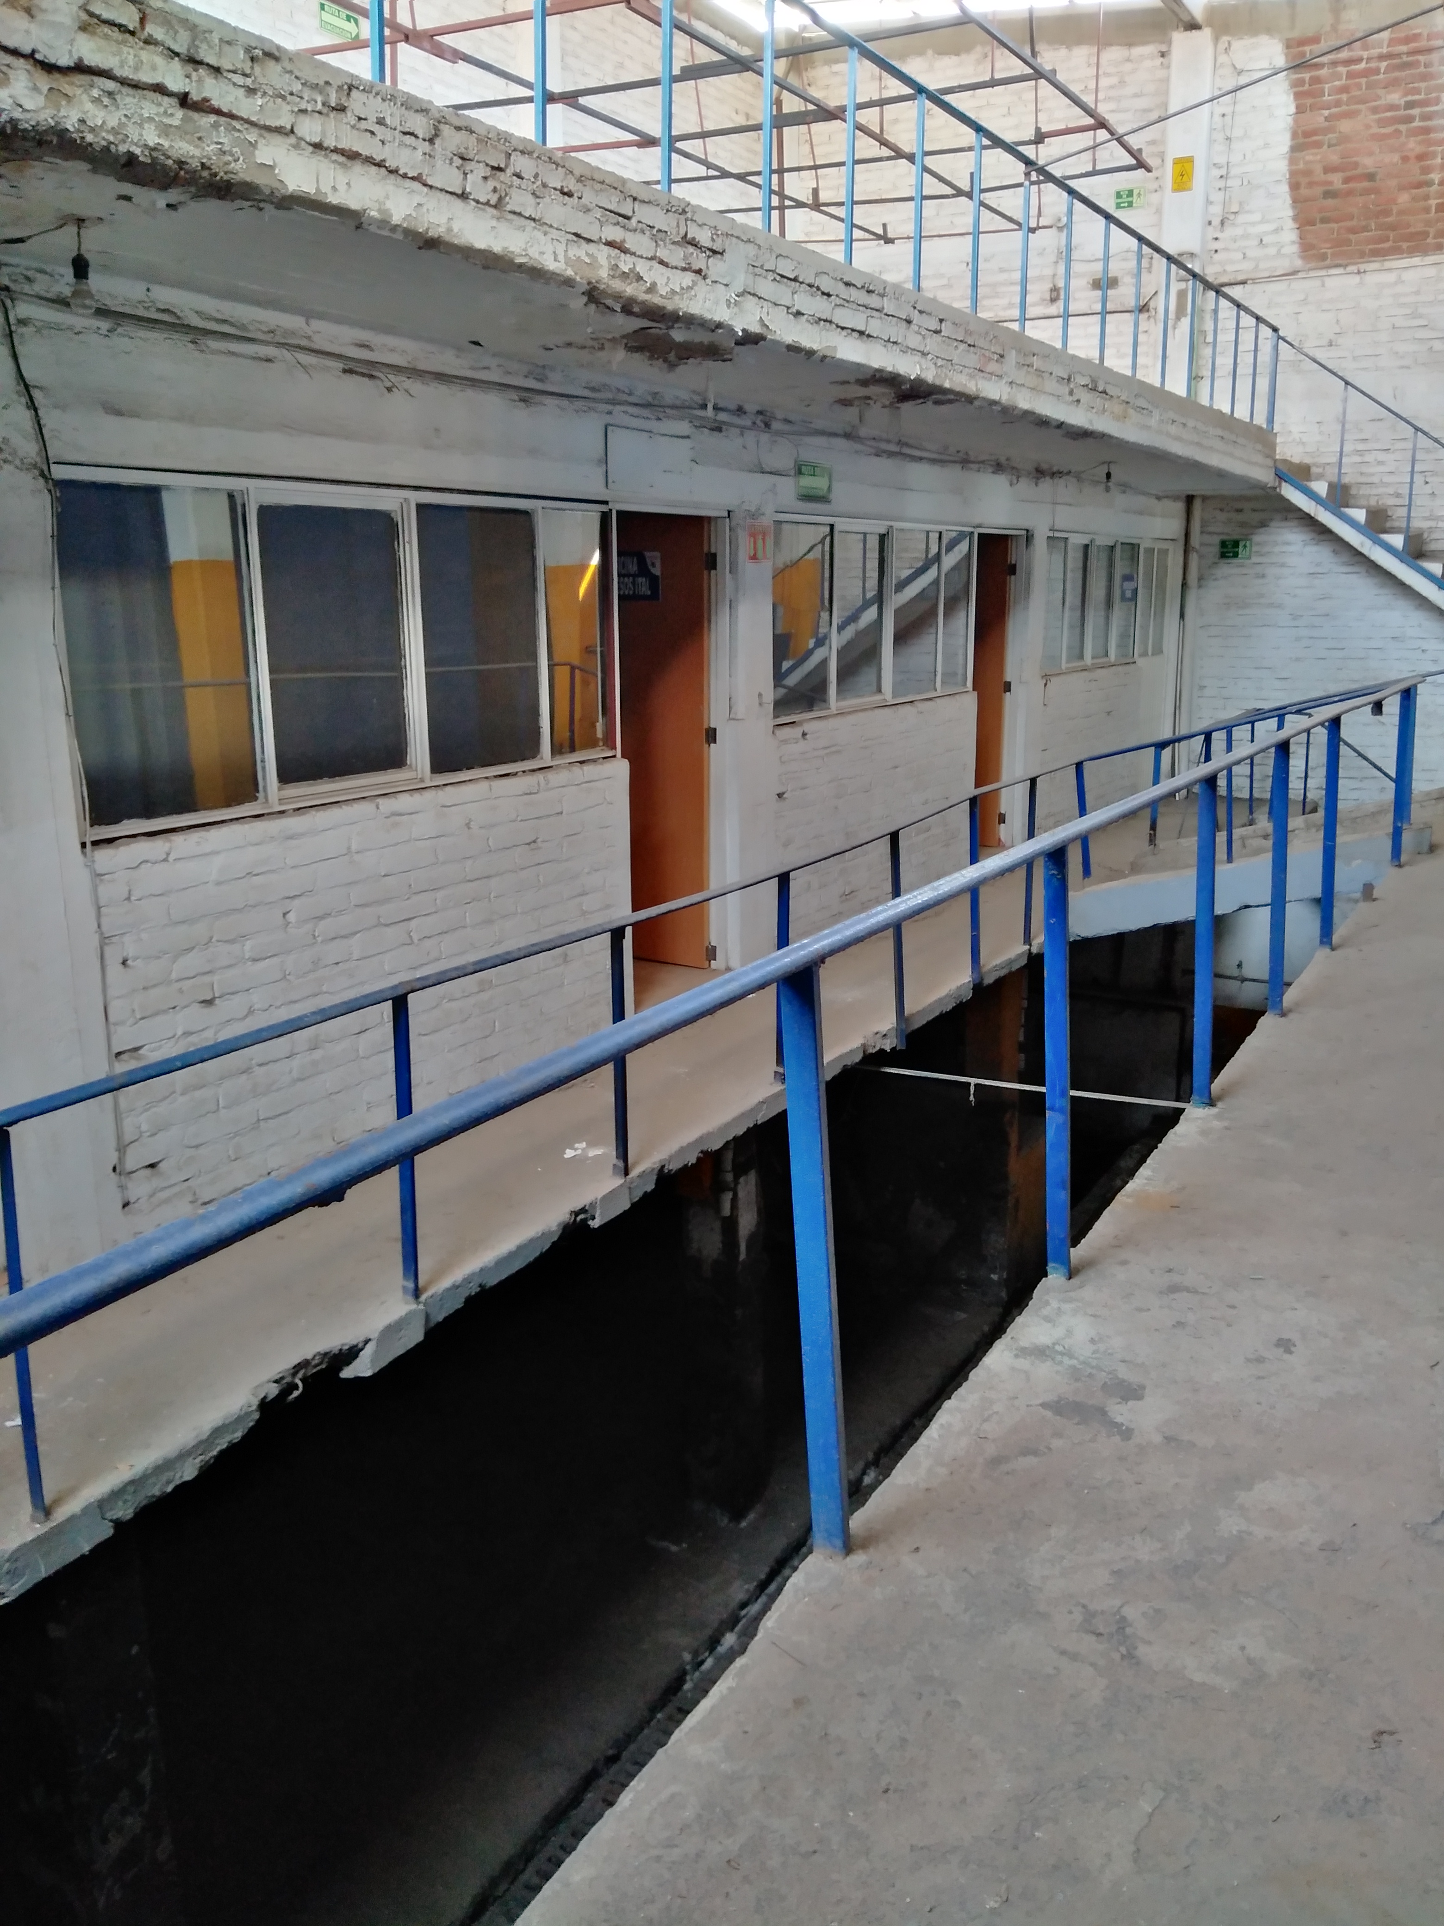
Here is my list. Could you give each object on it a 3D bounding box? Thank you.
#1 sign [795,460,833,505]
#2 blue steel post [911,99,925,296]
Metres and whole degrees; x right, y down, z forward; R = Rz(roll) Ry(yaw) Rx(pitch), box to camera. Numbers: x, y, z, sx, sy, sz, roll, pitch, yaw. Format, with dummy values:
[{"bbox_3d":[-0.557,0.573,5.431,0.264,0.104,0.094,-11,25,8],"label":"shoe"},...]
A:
[{"bbox_3d":[0.476,-2.495,7.498,0.015,0.187,0.370,8,17,31],"label":"sign"},{"bbox_3d":[0.804,-3.149,5.925,0.025,0.738,0.025,8,17,31],"label":"blue steel post"}]

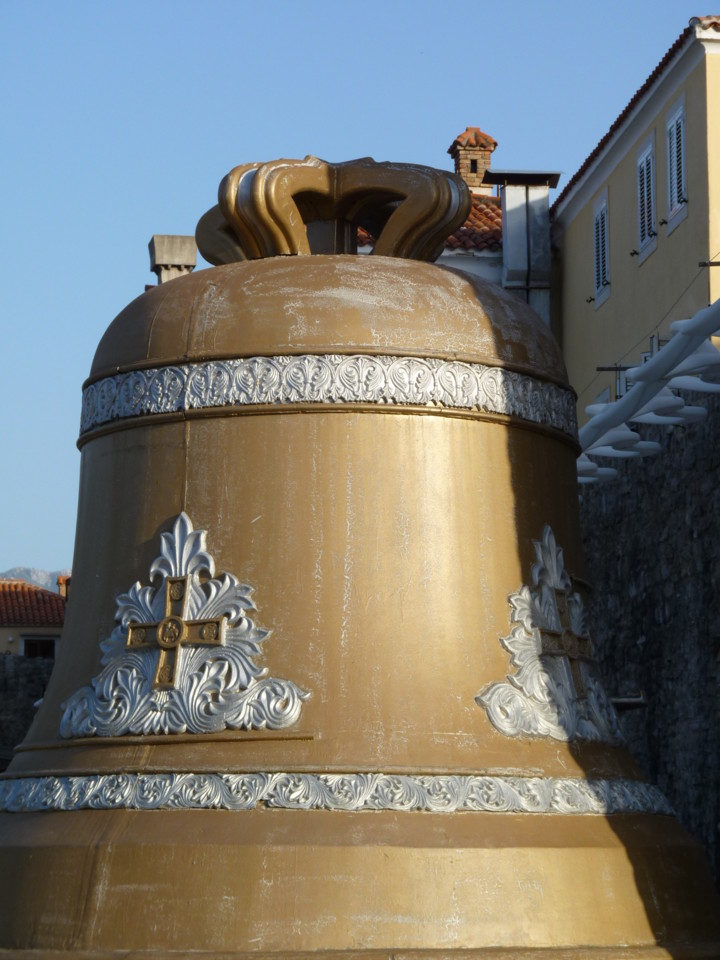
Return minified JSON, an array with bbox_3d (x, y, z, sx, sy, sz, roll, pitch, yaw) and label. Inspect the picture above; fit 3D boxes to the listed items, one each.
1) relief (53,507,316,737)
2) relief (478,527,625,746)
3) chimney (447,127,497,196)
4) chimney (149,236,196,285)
[{"bbox_3d":[-0.723,0.590,12.051,1.231,0.920,0.201,-4,-20,31],"label":"relief"},{"bbox_3d":[0.822,0.649,12.401,0.201,0.920,1.233,-18,-16,30],"label":"relief"},{"bbox_3d":[2.121,-5.968,57.000,0.780,1.300,0.780,2,-7,-11],"label":"chimney"},{"bbox_3d":[-3.093,-3.540,50.000,0.720,0.950,0.720,2,-7,-11],"label":"chimney"}]

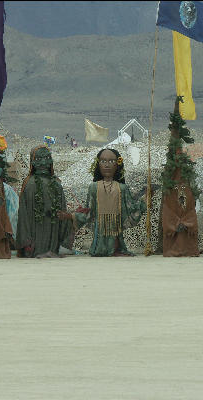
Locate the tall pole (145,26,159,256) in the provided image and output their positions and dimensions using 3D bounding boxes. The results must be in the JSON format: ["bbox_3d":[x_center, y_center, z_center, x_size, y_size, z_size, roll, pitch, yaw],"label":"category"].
[{"bbox_3d":[1.025,-1.393,48.300,0.070,4.987,0.070,2,1,0],"label":"tall pole"}]

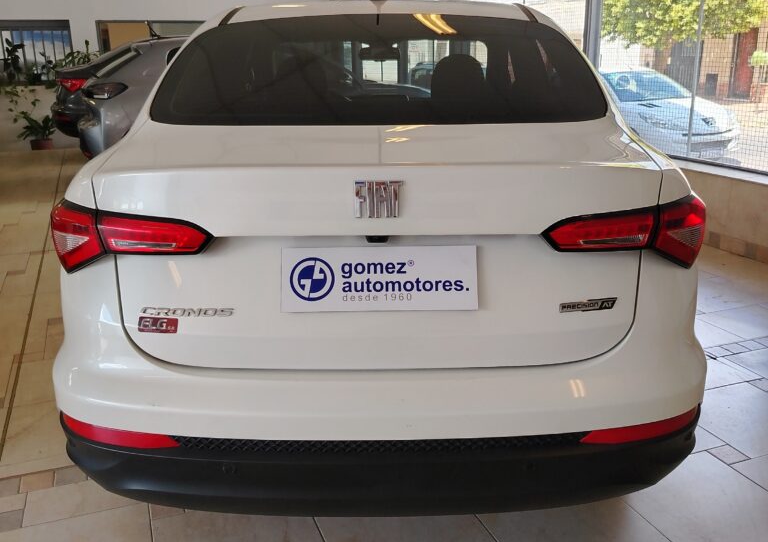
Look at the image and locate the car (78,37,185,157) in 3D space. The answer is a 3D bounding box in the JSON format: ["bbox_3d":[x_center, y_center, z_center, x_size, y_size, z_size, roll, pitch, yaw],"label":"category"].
[{"bbox_3d":[-1.365,-1.898,8.116,4.200,1.500,1.760,-10,20,-27],"label":"car"}]

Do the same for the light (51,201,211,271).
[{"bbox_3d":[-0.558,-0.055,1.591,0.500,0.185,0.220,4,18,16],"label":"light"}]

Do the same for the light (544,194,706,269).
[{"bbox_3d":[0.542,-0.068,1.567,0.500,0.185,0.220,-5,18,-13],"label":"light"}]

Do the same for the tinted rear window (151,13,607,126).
[{"bbox_3d":[-0.015,-0.596,2.097,1.250,0.090,0.660,-1,44,1],"label":"tinted rear window"}]

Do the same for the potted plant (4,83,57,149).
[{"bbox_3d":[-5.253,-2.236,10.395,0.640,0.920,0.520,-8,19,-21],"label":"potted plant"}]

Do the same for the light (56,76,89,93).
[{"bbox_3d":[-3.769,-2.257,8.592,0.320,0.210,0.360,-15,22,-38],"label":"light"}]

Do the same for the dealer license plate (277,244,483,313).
[{"bbox_3d":[-0.009,0.017,1.447,0.400,0.132,0.015,-1,-5,1],"label":"dealer license plate"}]

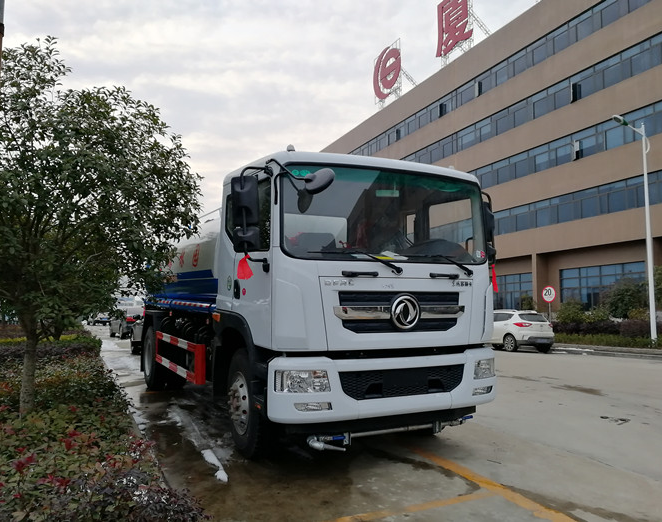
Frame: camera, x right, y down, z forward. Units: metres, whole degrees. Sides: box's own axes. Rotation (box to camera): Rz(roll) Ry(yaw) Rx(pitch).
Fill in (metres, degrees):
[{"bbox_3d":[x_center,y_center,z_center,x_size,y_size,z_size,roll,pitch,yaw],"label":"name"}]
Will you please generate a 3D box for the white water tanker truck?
[{"bbox_3d":[-1.078,0.633,7.769,2.450,2.800,7.700,2,-5,-26],"label":"white water tanker truck"}]

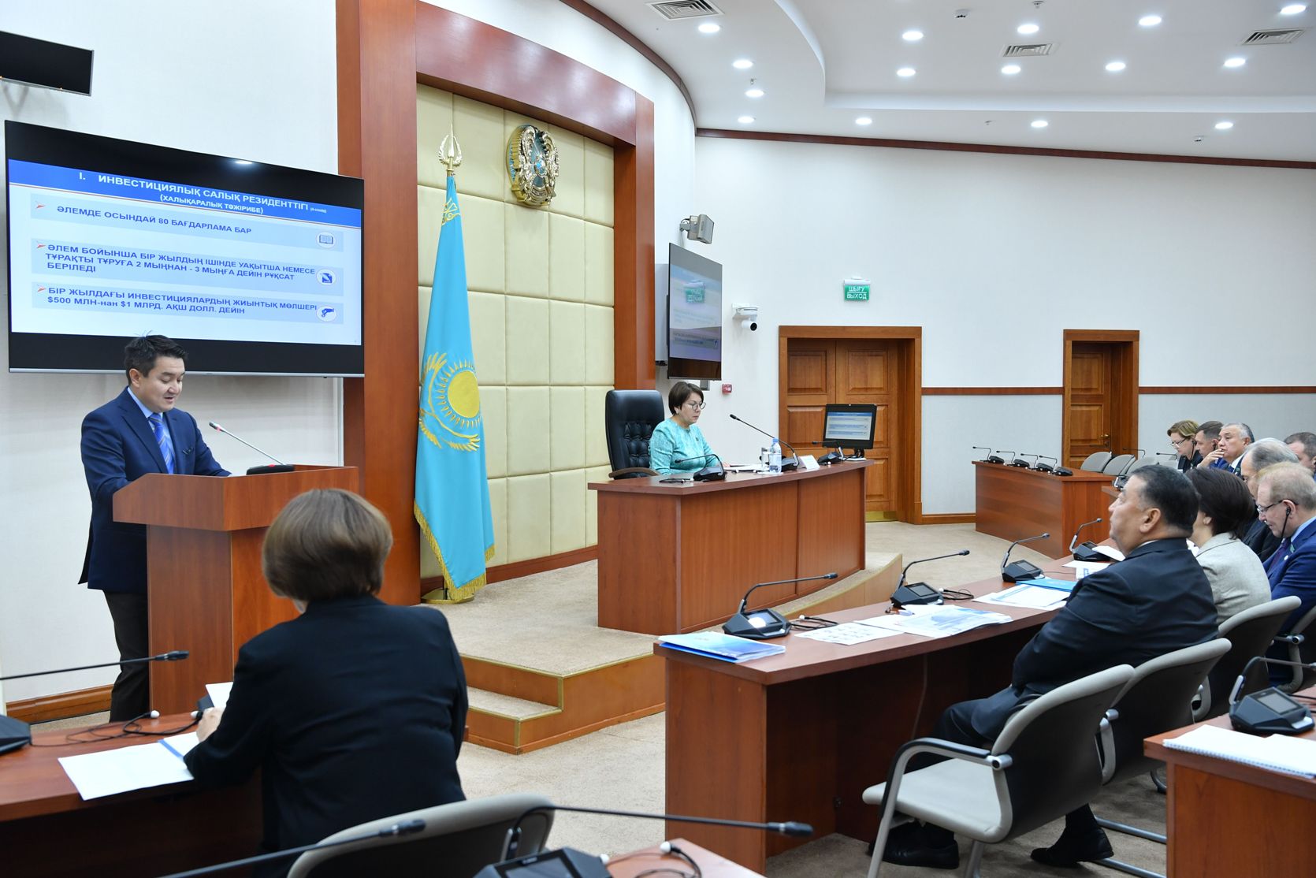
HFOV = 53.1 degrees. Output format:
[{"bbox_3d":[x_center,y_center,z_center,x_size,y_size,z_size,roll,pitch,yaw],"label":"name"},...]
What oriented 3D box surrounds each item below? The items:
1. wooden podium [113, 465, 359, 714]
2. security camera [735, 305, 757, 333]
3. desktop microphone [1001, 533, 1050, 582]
[{"bbox_3d":[-1.534,0.713,4.848,0.576,1.210,0.629,1,3,30],"label":"wooden podium"},{"bbox_3d":[0.910,-1.251,13.642,0.220,0.280,0.280,-1,3,-30],"label":"security camera"},{"bbox_3d":[1.512,0.473,5.443,0.200,0.185,0.155,2,3,44],"label":"desktop microphone"}]

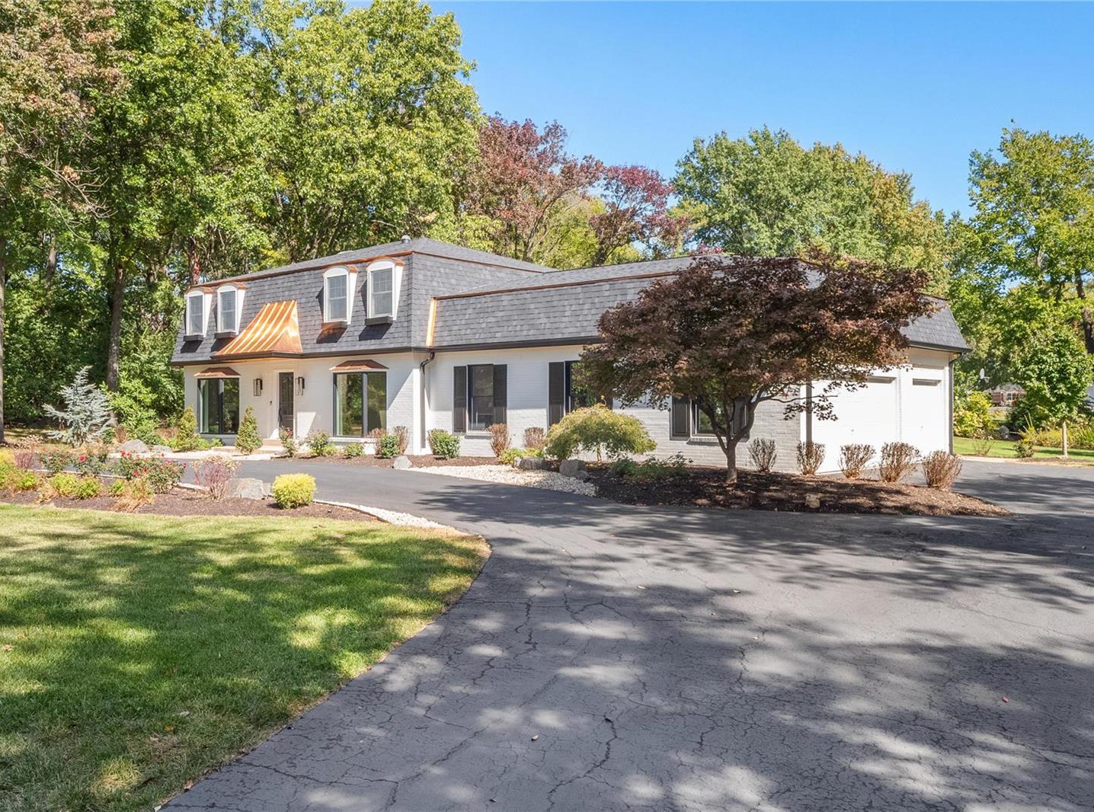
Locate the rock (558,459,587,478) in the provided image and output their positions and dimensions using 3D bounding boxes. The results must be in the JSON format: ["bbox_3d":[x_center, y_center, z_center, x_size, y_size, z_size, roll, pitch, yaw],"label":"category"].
[{"bbox_3d":[0.508,1.211,18.400,0.540,0.380,0.450,0,0,0],"label":"rock"}]

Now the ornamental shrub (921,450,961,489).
[{"bbox_3d":[6.549,1.057,15.714,0.659,0.631,0.659,0,0,0],"label":"ornamental shrub"}]

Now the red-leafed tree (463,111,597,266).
[{"bbox_3d":[-0.797,-6.084,44.000,7.200,14.962,7.200,0,0,0],"label":"red-leafed tree"}]

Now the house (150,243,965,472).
[{"bbox_3d":[-1.092,-2.169,30.505,25.100,7.170,10.650,0,0,41],"label":"house"}]

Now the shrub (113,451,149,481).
[{"bbox_3d":[-7.375,1.080,16.800,0.650,0.600,0.620,0,0,0],"label":"shrub"}]

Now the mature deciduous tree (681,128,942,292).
[{"bbox_3d":[12.270,-5.780,44.000,12.800,14.350,11.500,0,0,0],"label":"mature deciduous tree"}]

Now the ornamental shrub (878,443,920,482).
[{"bbox_3d":[6.384,1.019,17.200,0.780,0.730,0.750,0,0,0],"label":"ornamental shrub"}]

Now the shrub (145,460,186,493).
[{"bbox_3d":[-5.914,1.088,14.685,0.630,0.524,0.630,0,0,0],"label":"shrub"}]

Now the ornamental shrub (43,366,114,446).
[{"bbox_3d":[-15.460,0.024,31.271,2.286,2.685,2.286,0,0,0],"label":"ornamental shrub"}]

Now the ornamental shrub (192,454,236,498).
[{"bbox_3d":[-5.041,1.070,14.400,0.670,0.700,0.640,0,0,0],"label":"ornamental shrub"}]

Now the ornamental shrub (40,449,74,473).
[{"bbox_3d":[-9.834,1.107,19.014,0.667,0.496,0.667,0,0,0],"label":"ornamental shrub"}]

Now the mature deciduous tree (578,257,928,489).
[{"bbox_3d":[3.556,-0.627,16.200,6.000,3.900,5.600,0,0,0],"label":"mature deciduous tree"}]

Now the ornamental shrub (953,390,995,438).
[{"bbox_3d":[19.117,0.347,42.707,2.081,2.239,2.081,0,0,0],"label":"ornamental shrub"}]

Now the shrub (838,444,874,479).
[{"bbox_3d":[5.851,1.046,17.956,0.665,0.649,0.665,0,0,0],"label":"shrub"}]

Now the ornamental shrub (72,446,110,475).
[{"bbox_3d":[-8.935,1.070,18.536,0.723,0.577,0.723,0,0,0],"label":"ornamental shrub"}]

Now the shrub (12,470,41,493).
[{"bbox_3d":[-8.564,1.238,15.600,0.470,0.360,0.450,0,0,0],"label":"shrub"}]

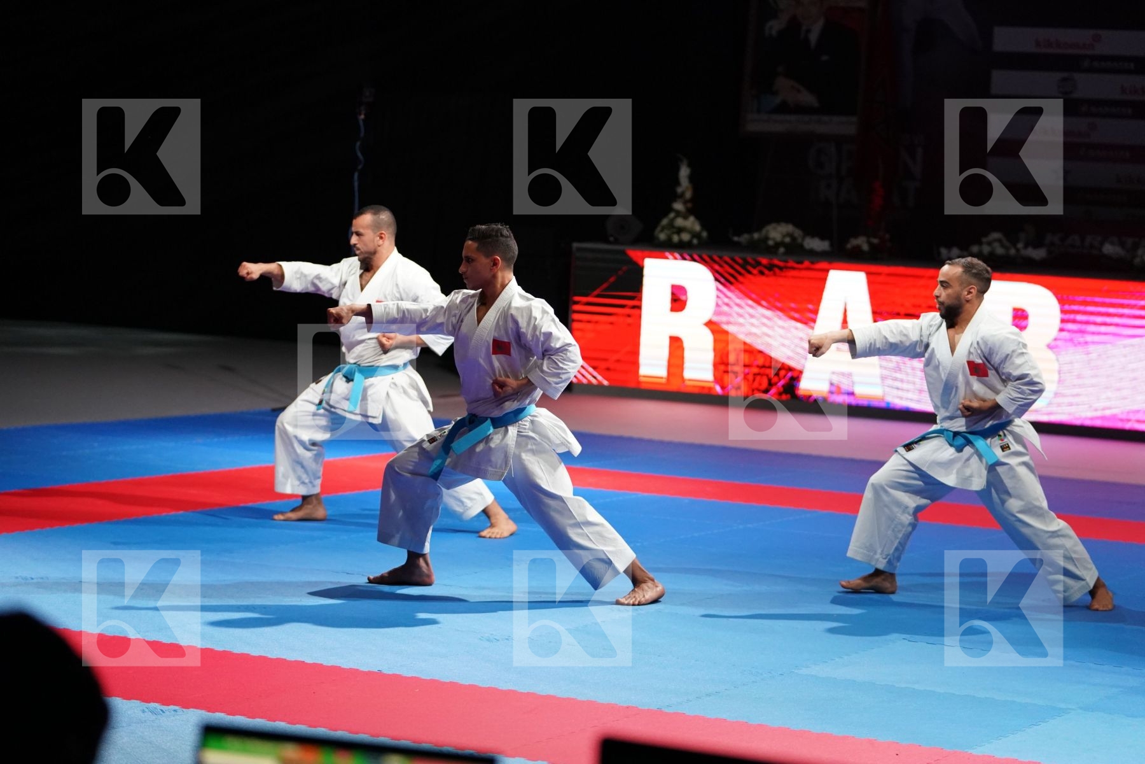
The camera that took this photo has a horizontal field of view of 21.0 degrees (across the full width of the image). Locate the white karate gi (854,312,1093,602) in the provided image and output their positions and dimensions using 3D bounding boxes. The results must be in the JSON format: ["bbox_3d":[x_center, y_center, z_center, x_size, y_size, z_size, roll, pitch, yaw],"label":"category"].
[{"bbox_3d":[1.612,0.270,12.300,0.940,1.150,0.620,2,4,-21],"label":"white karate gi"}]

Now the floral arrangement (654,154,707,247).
[{"bbox_3d":[0.852,-1.419,24.277,0.429,0.725,0.429,3,4,0],"label":"floral arrangement"}]

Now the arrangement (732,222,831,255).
[{"bbox_3d":[1.618,-1.109,23.892,0.816,0.249,0.360,5,4,27],"label":"arrangement"}]

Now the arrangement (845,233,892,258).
[{"bbox_3d":[2.280,-1.042,23.719,0.382,0.200,0.300,5,4,27],"label":"arrangement"}]

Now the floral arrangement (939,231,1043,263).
[{"bbox_3d":[3.170,-1.005,23.258,0.843,0.256,0.360,5,4,27],"label":"floral arrangement"}]

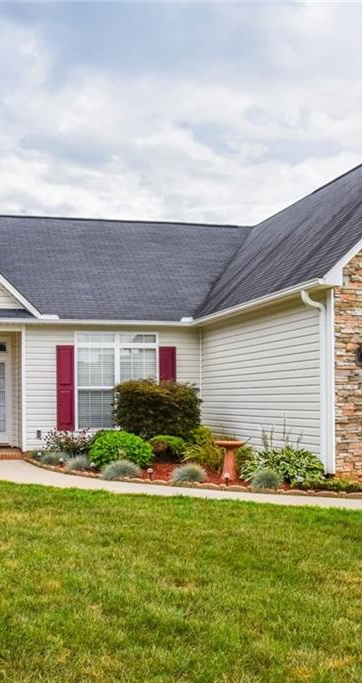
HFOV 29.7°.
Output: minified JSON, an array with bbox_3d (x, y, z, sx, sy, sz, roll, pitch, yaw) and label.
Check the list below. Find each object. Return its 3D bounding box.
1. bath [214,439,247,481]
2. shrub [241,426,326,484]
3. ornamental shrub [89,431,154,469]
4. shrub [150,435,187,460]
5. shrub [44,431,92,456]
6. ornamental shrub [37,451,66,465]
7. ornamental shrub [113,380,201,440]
[{"bbox_3d":[0.747,1.785,10.200,0.460,0.600,0.460,1,-3,-14],"label":"bath"},{"bbox_3d":[1.598,1.787,10.750,1.240,0.850,1.000,0,-2,-16],"label":"shrub"},{"bbox_3d":[-1.037,1.874,11.900,1.050,0.640,1.000,1,-3,-14],"label":"ornamental shrub"},{"bbox_3d":[-0.245,2.090,13.400,0.740,0.540,0.700,0,-2,0],"label":"shrub"},{"bbox_3d":[-2.126,1.918,12.900,0.920,0.520,0.800,1,-3,-14],"label":"shrub"},{"bbox_3d":[-2.561,2.294,13.500,0.530,0.290,0.500,0,-2,-14],"label":"ornamental shrub"},{"bbox_3d":[-0.492,1.519,14.300,1.830,1.420,1.550,0,-2,-14],"label":"ornamental shrub"}]

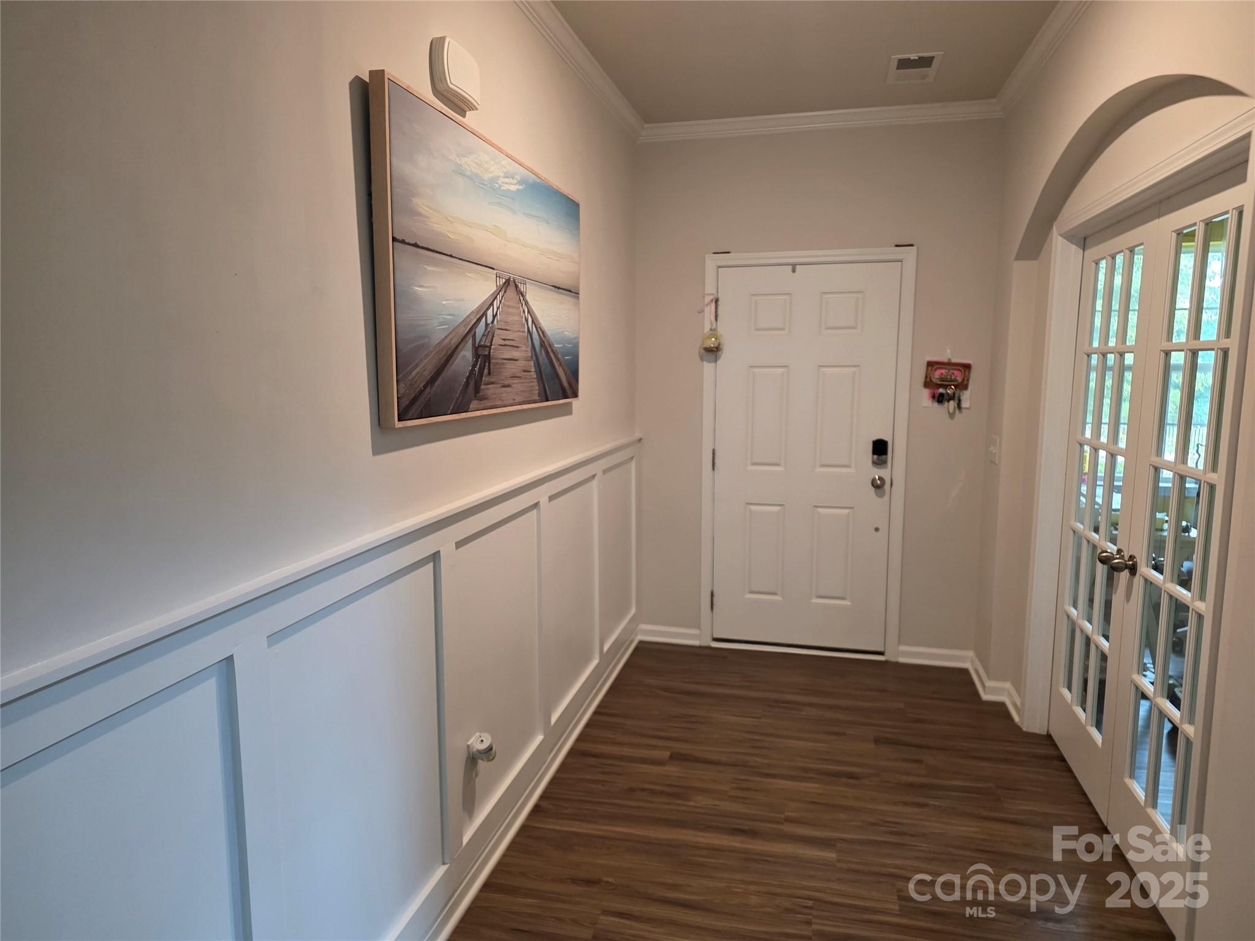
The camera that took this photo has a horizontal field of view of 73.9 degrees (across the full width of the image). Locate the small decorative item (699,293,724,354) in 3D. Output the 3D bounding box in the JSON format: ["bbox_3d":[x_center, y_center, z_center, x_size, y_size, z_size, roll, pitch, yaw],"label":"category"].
[{"bbox_3d":[0.431,-0.758,4.306,0.114,0.296,0.079,2,8,13],"label":"small decorative item"}]

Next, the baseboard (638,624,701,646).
[{"bbox_3d":[0.230,0.909,4.618,0.356,0.089,0.020,2,8,13],"label":"baseboard"}]

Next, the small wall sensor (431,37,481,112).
[{"bbox_3d":[-0.445,-1.037,2.177,0.042,0.141,0.209,2,8,13],"label":"small wall sensor"}]

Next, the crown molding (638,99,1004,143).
[{"bbox_3d":[0.908,-1.713,4.096,1.778,0.077,0.054,2,8,13],"label":"crown molding"}]

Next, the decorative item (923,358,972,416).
[{"bbox_3d":[1.580,-0.409,4.114,0.217,0.257,0.044,2,8,13],"label":"decorative item"}]

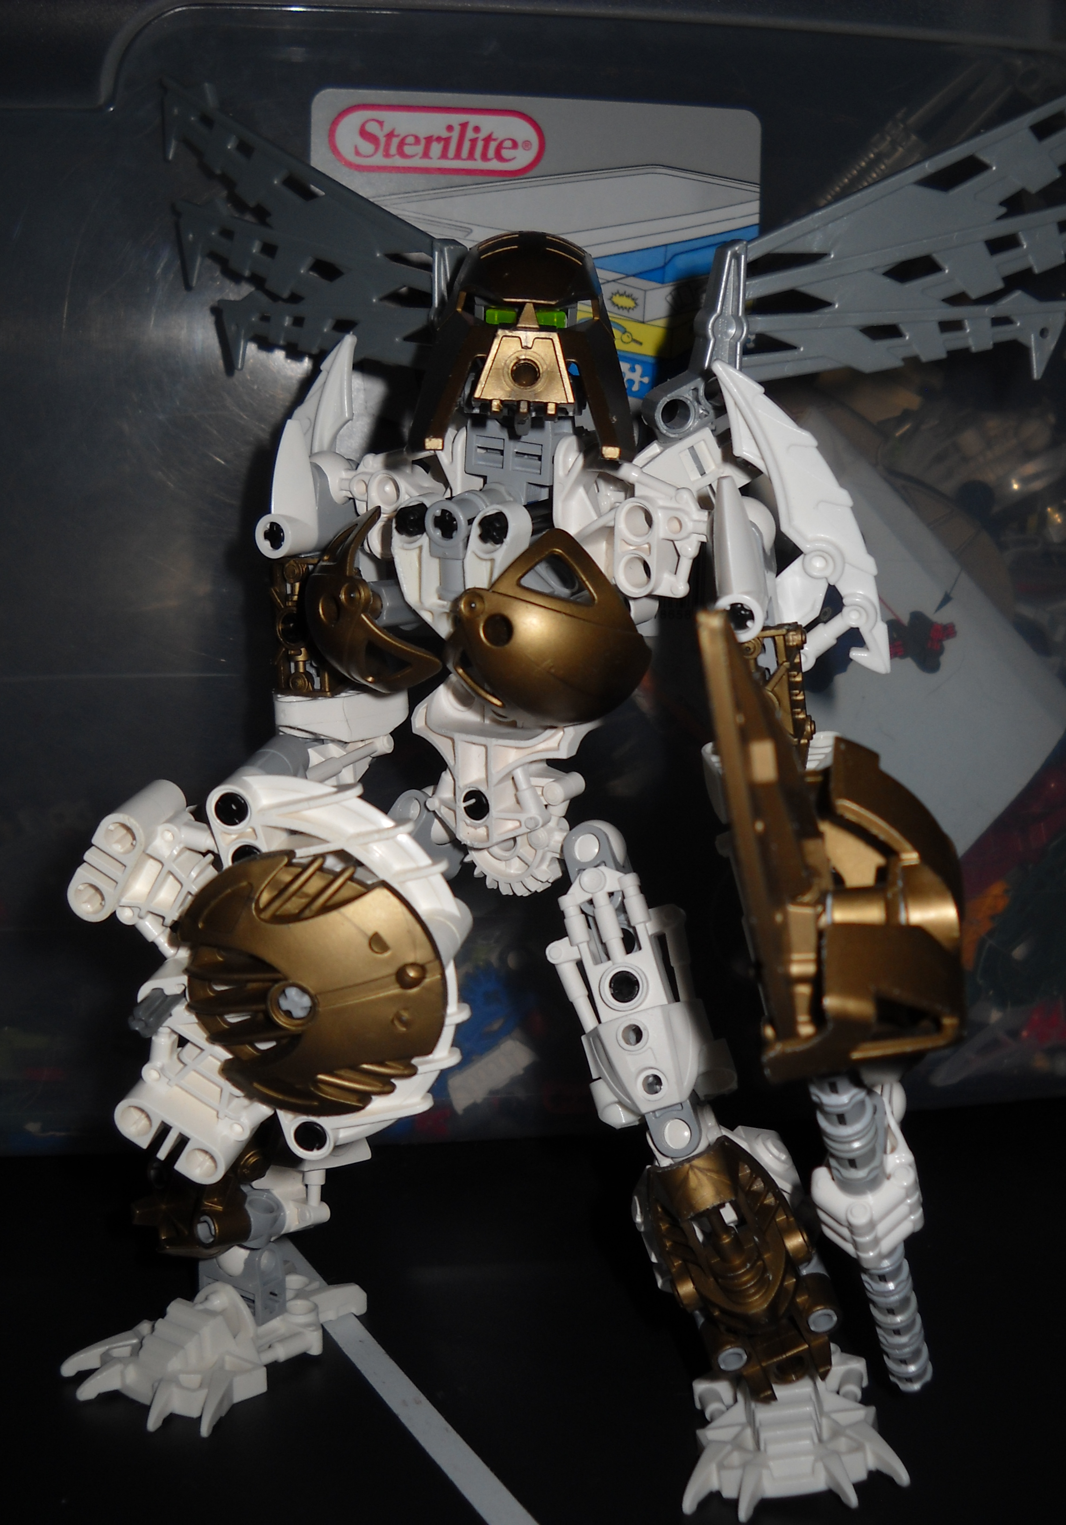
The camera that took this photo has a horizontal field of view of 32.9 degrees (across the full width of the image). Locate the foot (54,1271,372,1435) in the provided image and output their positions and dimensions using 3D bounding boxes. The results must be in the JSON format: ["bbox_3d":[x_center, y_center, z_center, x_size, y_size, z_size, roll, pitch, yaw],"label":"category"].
[{"bbox_3d":[-0.056,0.103,0.337,0.036,0.017,0.061,7,8,34],"label":"foot"}]

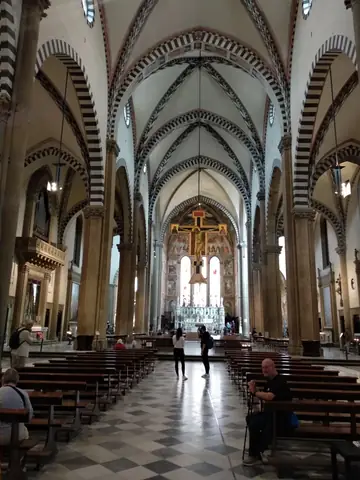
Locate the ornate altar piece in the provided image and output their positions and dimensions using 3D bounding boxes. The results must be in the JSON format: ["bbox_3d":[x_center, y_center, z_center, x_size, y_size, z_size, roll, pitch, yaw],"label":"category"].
[{"bbox_3d":[2.985,11.972,54.633,7.200,4.400,1.600,0,-13,4],"label":"ornate altar piece"}]

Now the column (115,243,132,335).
[{"bbox_3d":[-5.749,5.110,36.597,1.450,9.920,1.450,1,-13,3],"label":"column"}]

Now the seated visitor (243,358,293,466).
[{"bbox_3d":[1.142,2.225,4.705,0.680,1.240,0.520,4,-14,-14],"label":"seated visitor"}]

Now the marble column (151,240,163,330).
[{"bbox_3d":[-3.565,7.438,58.156,1.600,15.000,1.600,1,-13,3],"label":"marble column"}]

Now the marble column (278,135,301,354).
[{"bbox_3d":[7.746,-0.220,25.344,0.900,15.720,0.950,1,-13,3],"label":"marble column"}]

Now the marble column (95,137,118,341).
[{"bbox_3d":[-5.331,-0.269,26.118,0.900,15.570,0.950,1,-13,3],"label":"marble column"}]

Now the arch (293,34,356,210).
[{"bbox_3d":[7.640,-6.603,18.624,0.900,6.377,11.814,0,-13,4],"label":"arch"}]

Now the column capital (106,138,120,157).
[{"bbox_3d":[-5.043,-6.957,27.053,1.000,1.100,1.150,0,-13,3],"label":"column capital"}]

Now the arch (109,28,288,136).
[{"bbox_3d":[1.318,-11.423,26.937,12.650,9.095,1.300,0,-13,4],"label":"arch"}]

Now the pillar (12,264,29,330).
[{"bbox_3d":[-11.286,4.069,25.510,0.580,4.500,0.580,0,-13,4],"label":"pillar"}]

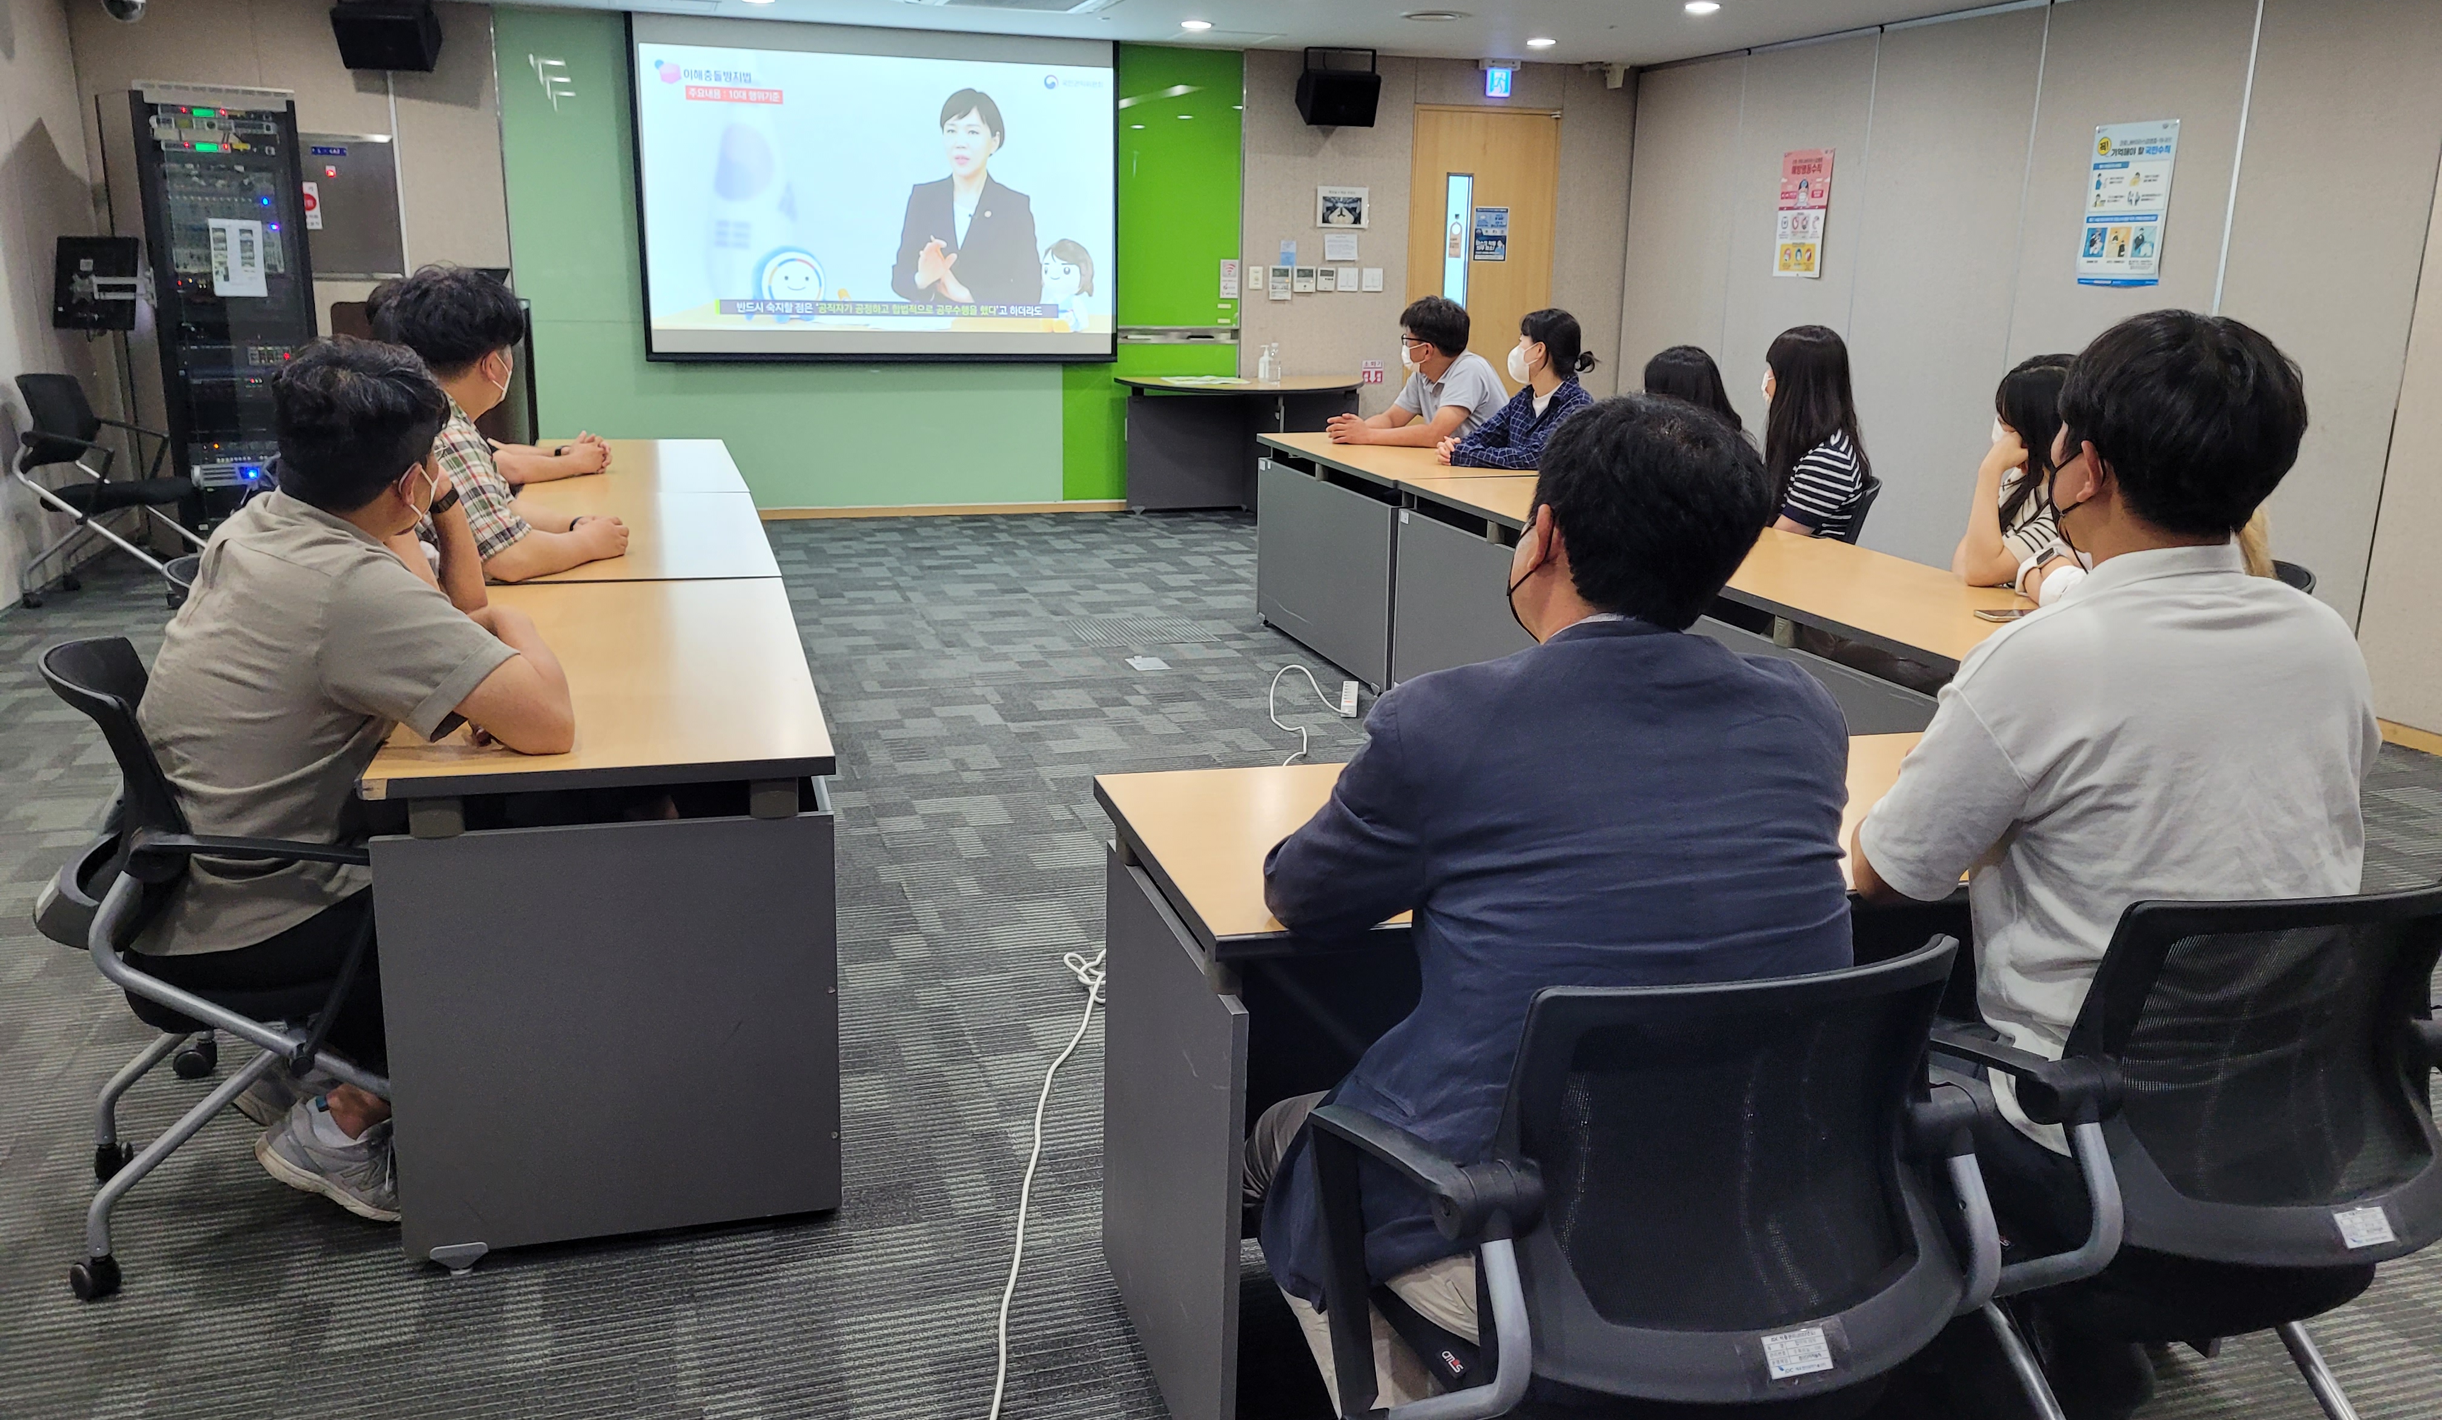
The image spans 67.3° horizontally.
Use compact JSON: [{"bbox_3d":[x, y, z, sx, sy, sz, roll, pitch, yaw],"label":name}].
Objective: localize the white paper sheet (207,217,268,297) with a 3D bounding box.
[{"bbox_3d":[-4.227,-1.940,7.889,0.207,0.305,0.012,-9,17,-35],"label":"white paper sheet"}]

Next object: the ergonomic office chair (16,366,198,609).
[{"bbox_3d":[-4.323,-0.858,7.175,0.630,0.855,0.570,-1,14,-11],"label":"ergonomic office chair"}]

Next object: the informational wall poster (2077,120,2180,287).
[{"bbox_3d":[3.437,-1.915,6.959,0.010,0.595,0.420,-3,14,-17],"label":"informational wall poster"}]

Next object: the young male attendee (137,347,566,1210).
[{"bbox_3d":[-1.237,0.115,2.656,0.660,1.270,0.540,-7,16,-30],"label":"young male attendee"}]

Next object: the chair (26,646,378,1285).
[{"bbox_3d":[-1.376,0.335,2.671,0.610,0.860,0.600,-4,15,-21],"label":"chair"}]

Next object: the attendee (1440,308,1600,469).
[{"bbox_3d":[1.145,-0.777,6.487,0.720,1.260,0.520,-3,15,-16],"label":"attendee"}]

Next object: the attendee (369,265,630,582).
[{"bbox_3d":[-1.696,-0.281,4.050,0.800,1.350,0.560,-5,16,-23],"label":"attendee"}]

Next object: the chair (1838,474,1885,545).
[{"bbox_3d":[1.560,-0.290,5.468,0.620,0.855,0.570,0,14,-8],"label":"chair"}]

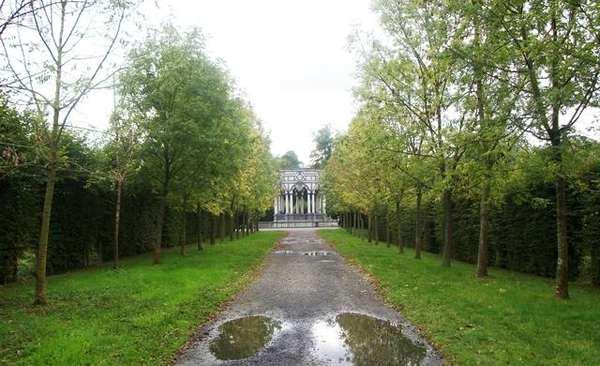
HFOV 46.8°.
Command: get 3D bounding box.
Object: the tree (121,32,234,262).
[{"bbox_3d":[-4.200,-1.300,22.700,3.700,7.800,3.700,0,-3,0],"label":"tree"}]

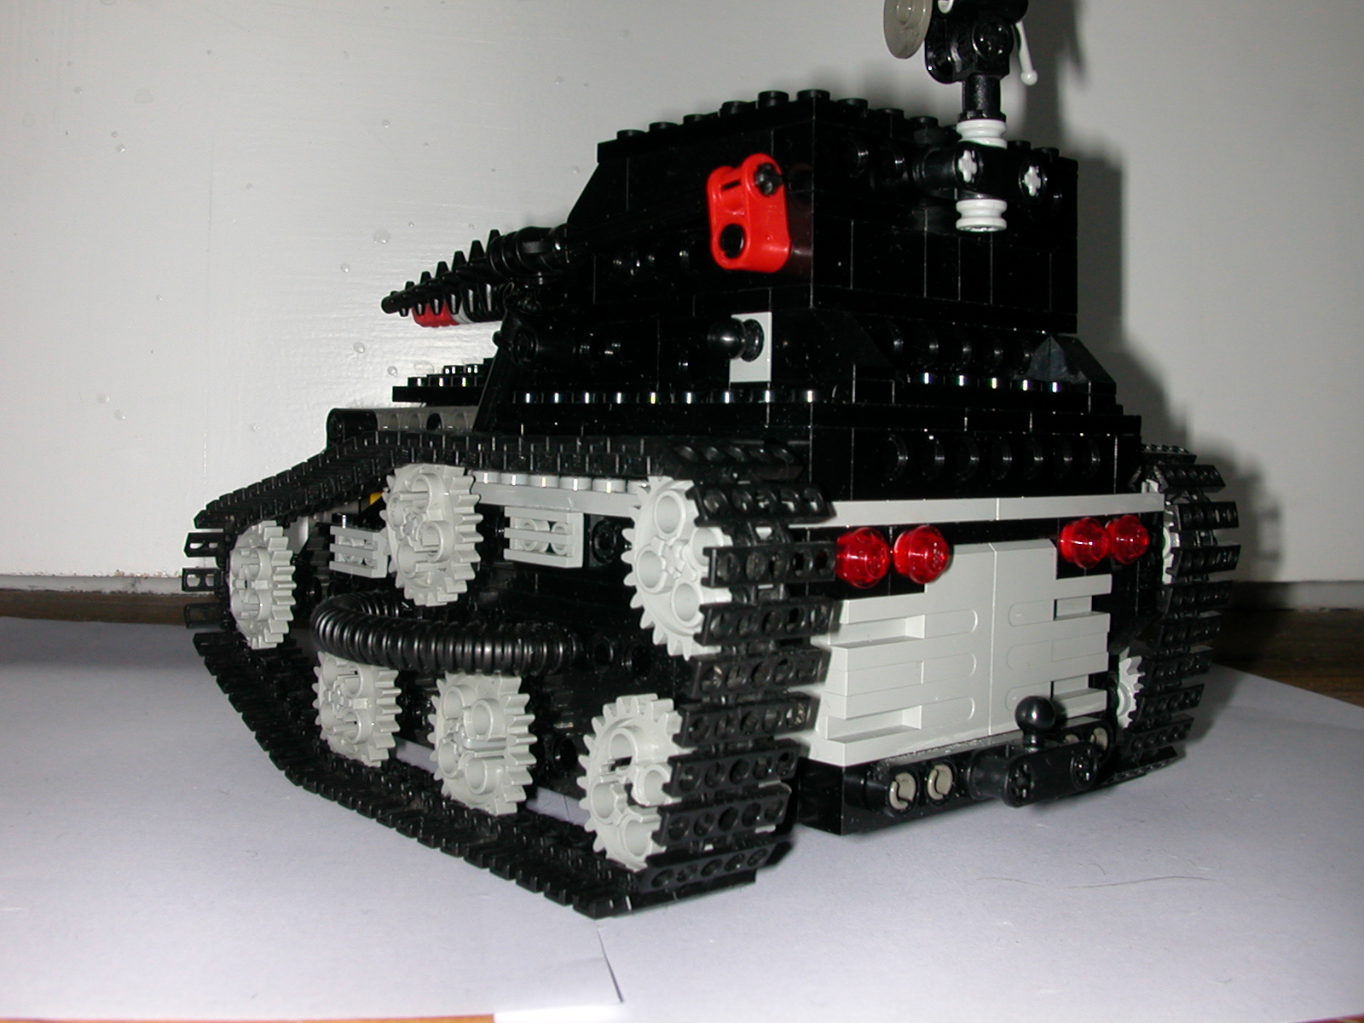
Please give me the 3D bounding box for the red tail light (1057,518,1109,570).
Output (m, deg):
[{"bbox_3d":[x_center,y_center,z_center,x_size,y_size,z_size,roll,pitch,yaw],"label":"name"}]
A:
[{"bbox_3d":[0.062,0.005,0.222,0.008,0.008,0.005,-2,4,-43],"label":"red tail light"}]

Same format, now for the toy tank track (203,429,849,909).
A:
[{"bbox_3d":[-0.036,0.018,0.222,0.021,0.059,0.140,-2,4,-43],"label":"toy tank track"}]

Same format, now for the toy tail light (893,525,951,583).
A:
[{"bbox_3d":[0.032,0.006,0.195,0.008,0.008,0.005,-2,4,-43],"label":"toy tail light"}]

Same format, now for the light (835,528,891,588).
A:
[{"bbox_3d":[0.024,0.006,0.187,0.008,0.008,0.005,-2,4,-43],"label":"light"}]

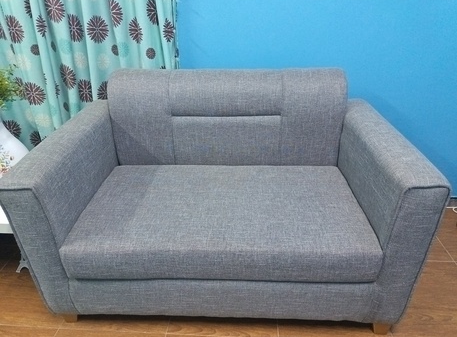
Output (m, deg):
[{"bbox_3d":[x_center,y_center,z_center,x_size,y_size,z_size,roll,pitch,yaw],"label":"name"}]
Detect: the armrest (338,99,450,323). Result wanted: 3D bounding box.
[{"bbox_3d":[0.543,0.116,1.277,0.116,0.573,0.730,0,30,3],"label":"armrest"}]

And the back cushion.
[{"bbox_3d":[-0.006,-0.227,1.425,0.975,0.407,0.166,0,25,3],"label":"back cushion"}]

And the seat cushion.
[{"bbox_3d":[-0.018,0.182,1.241,0.992,0.154,0.544,0,30,3],"label":"seat cushion"}]

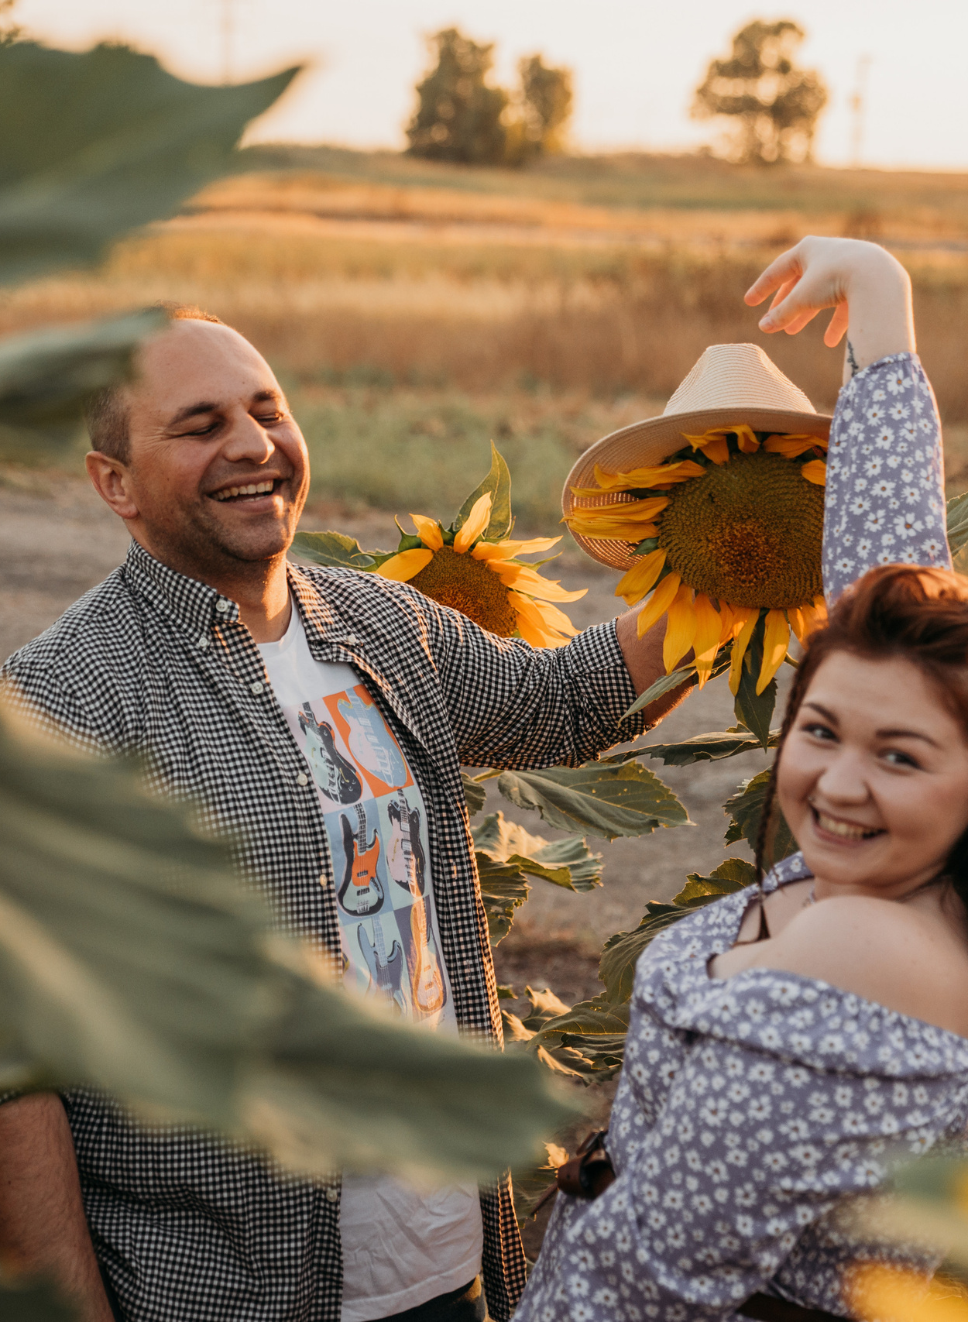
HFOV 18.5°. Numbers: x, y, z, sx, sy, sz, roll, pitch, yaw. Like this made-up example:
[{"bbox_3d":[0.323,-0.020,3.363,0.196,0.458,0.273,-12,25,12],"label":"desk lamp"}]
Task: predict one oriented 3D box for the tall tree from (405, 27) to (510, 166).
[{"bbox_3d":[-1.778,-36.995,195.000,6.800,9.200,6.500,2,9,0],"label":"tall tree"}]

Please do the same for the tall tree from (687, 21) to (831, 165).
[{"bbox_3d":[18.080,-37.248,195.000,8.900,9.600,8.500,2,9,0],"label":"tall tree"}]

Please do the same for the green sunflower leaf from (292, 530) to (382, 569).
[{"bbox_3d":[-0.147,-0.105,2.860,0.095,0.030,0.065,8,22,7],"label":"green sunflower leaf"}]

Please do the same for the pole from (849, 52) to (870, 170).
[{"bbox_3d":[28.362,-41.456,225.000,0.900,8.400,0.500,2,9,0],"label":"pole"}]

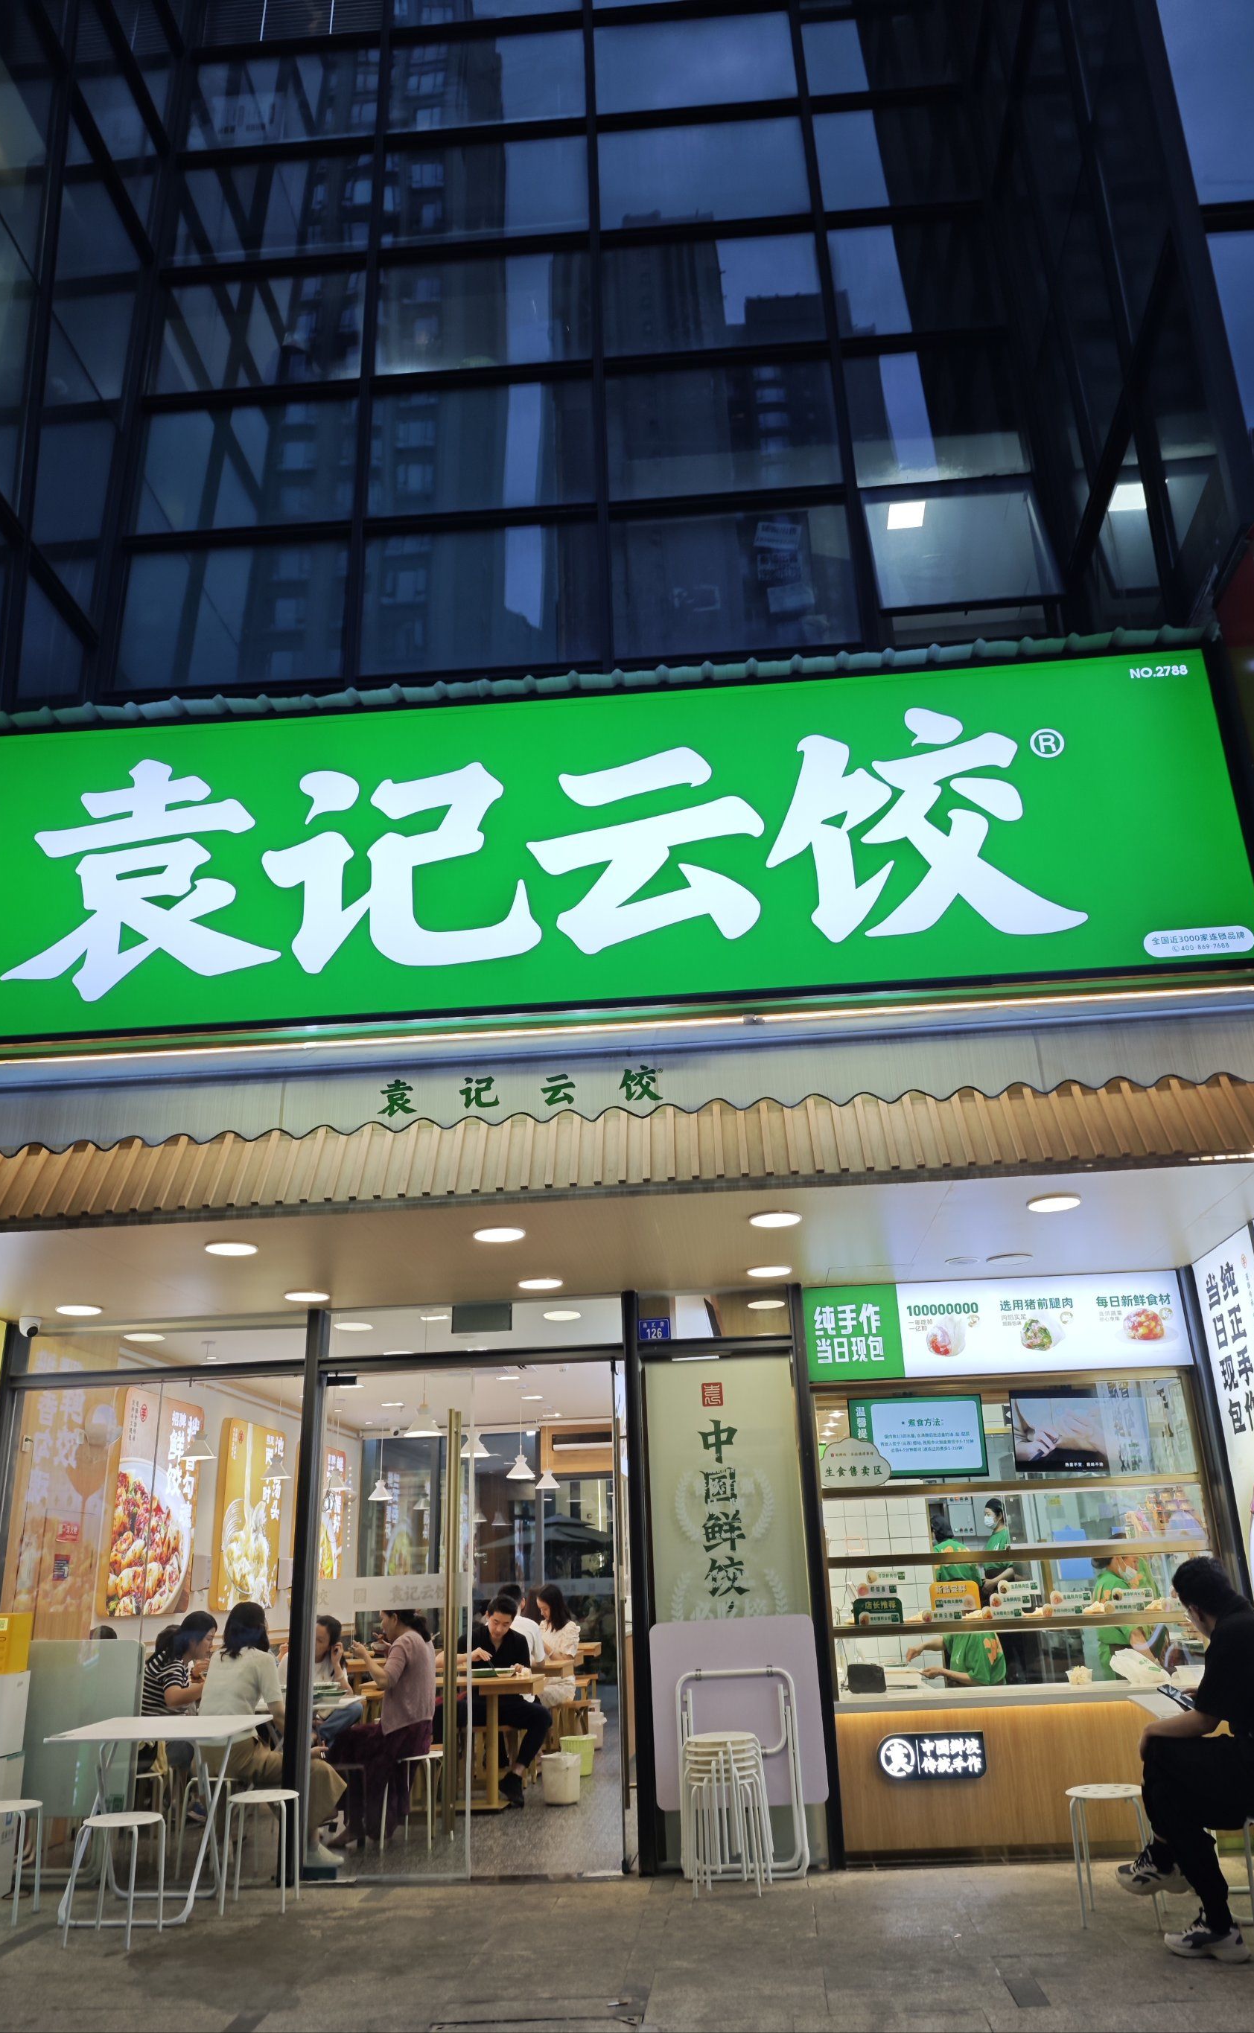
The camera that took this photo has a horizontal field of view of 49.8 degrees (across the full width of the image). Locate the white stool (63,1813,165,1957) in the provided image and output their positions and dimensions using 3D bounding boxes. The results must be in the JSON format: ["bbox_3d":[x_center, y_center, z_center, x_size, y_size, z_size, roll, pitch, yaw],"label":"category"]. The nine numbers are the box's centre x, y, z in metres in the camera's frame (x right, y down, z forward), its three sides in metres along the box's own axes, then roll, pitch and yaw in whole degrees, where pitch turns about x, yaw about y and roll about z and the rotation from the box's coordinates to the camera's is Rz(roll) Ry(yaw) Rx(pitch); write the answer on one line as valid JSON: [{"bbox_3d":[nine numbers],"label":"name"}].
[{"bbox_3d":[-2.241,3.804,5.959,0.335,0.456,0.335,-8,-22,15],"label":"white stool"}]

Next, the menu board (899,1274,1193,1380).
[{"bbox_3d":[2.281,1.701,7.444,1.531,0.510,0.050,-3,-22,3],"label":"menu board"}]

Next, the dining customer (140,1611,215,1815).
[{"bbox_3d":[-2.621,4.094,7.747,0.700,1.220,0.460,7,-23,-23],"label":"dining customer"}]

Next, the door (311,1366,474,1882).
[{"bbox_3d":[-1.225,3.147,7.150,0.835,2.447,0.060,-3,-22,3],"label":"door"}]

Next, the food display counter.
[{"bbox_3d":[2.116,3.165,7.369,2.100,2.340,0.700,-4,-21,4],"label":"food display counter"}]

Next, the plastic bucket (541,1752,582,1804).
[{"bbox_3d":[-0.418,4.885,8.670,0.250,0.270,0.250,-3,-22,3],"label":"plastic bucket"}]

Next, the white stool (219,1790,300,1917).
[{"bbox_3d":[-1.724,3.953,6.396,0.335,0.455,0.335,-3,-21,2],"label":"white stool"}]

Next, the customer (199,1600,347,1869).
[{"bbox_3d":[-1.891,3.772,7.145,0.600,1.260,0.660,-20,-28,38],"label":"customer"}]

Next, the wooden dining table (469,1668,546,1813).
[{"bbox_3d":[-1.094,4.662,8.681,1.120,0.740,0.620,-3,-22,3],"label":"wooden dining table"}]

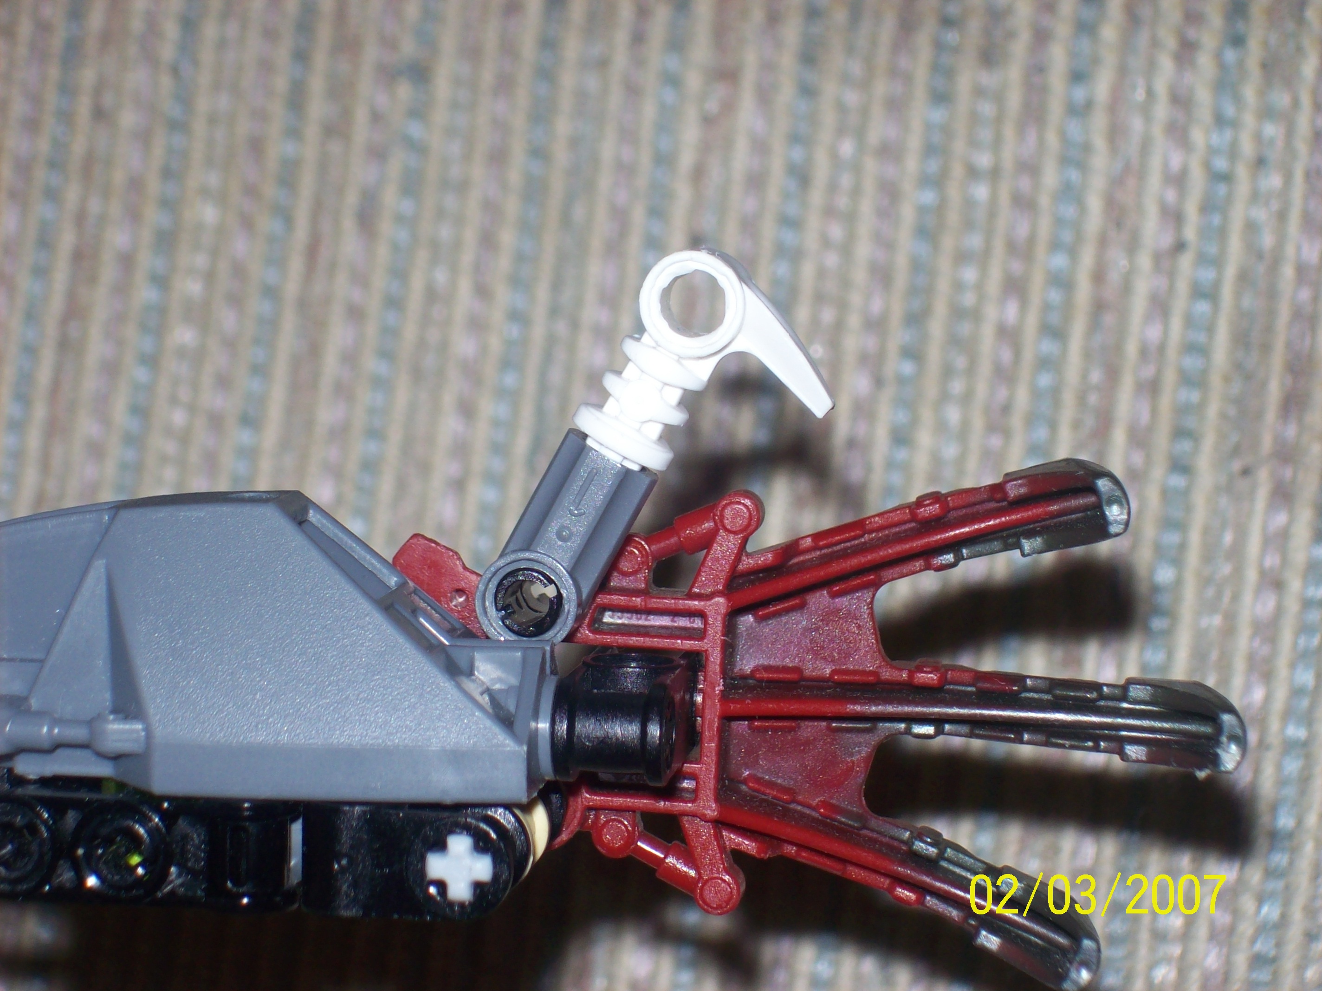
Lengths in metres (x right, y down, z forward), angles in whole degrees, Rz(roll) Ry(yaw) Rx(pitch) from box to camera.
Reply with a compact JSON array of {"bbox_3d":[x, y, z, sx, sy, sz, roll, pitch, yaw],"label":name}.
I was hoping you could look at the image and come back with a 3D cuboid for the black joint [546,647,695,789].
[{"bbox_3d":[-0.002,0.016,0.300,0.008,0.008,0.024,2,5,8],"label":"black joint"}]

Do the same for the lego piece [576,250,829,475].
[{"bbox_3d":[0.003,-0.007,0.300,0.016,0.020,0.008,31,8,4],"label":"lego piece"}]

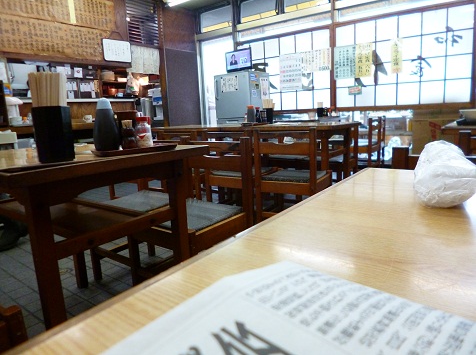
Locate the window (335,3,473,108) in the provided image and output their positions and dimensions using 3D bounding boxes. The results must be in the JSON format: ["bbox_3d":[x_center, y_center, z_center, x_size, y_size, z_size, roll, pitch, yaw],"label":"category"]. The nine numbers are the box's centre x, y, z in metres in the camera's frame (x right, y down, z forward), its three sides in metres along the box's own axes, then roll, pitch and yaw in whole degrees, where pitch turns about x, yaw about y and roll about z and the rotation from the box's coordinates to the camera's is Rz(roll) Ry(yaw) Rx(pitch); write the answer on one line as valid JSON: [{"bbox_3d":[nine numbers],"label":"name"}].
[{"bbox_3d":[1.853,-1.353,3.843,1.435,1.040,0.060,4,12,31],"label":"window"}]

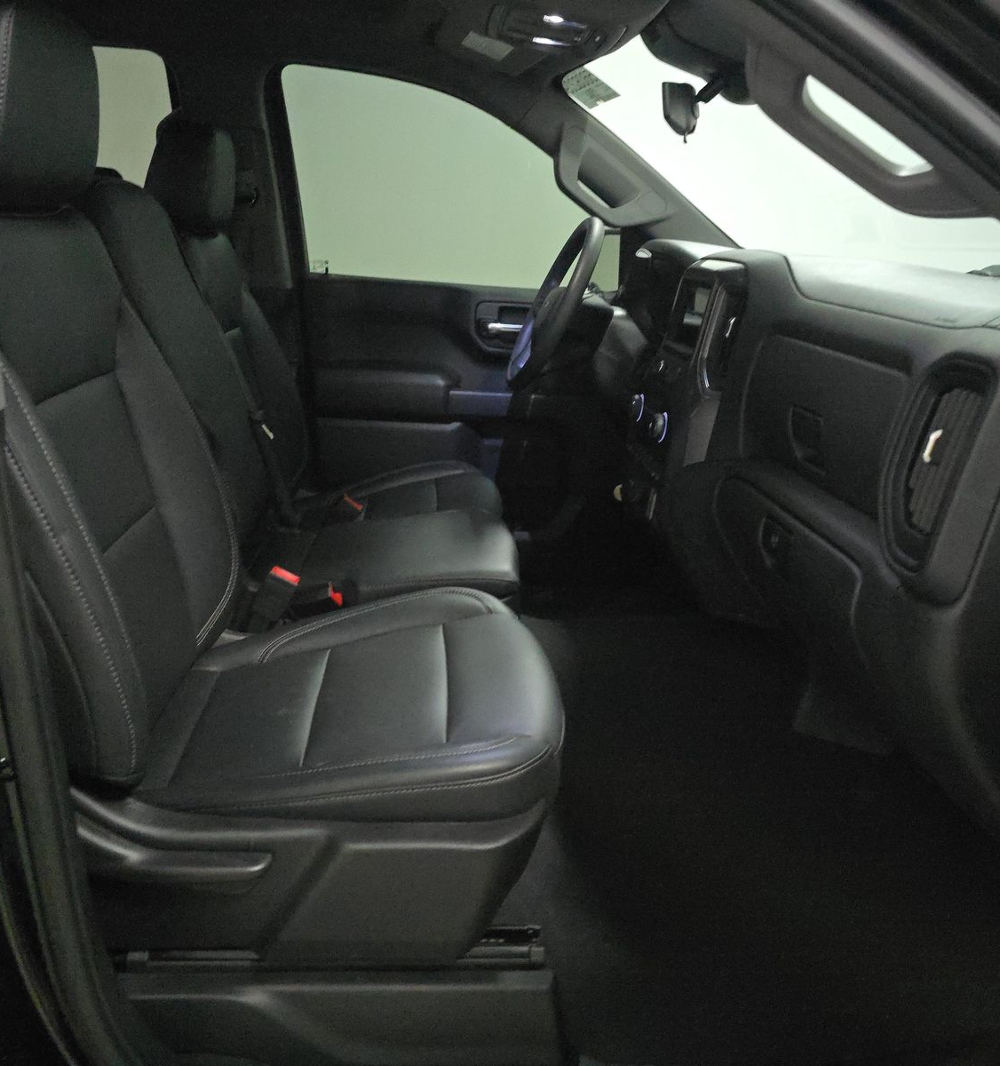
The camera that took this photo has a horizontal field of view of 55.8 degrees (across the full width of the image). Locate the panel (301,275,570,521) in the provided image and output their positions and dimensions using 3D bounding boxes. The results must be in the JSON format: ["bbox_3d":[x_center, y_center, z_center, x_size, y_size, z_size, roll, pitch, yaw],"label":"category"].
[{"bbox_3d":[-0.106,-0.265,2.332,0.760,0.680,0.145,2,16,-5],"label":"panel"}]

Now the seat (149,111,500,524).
[{"bbox_3d":[-0.345,-0.261,1.962,0.740,1.085,0.540,2,16,-5],"label":"seat"}]

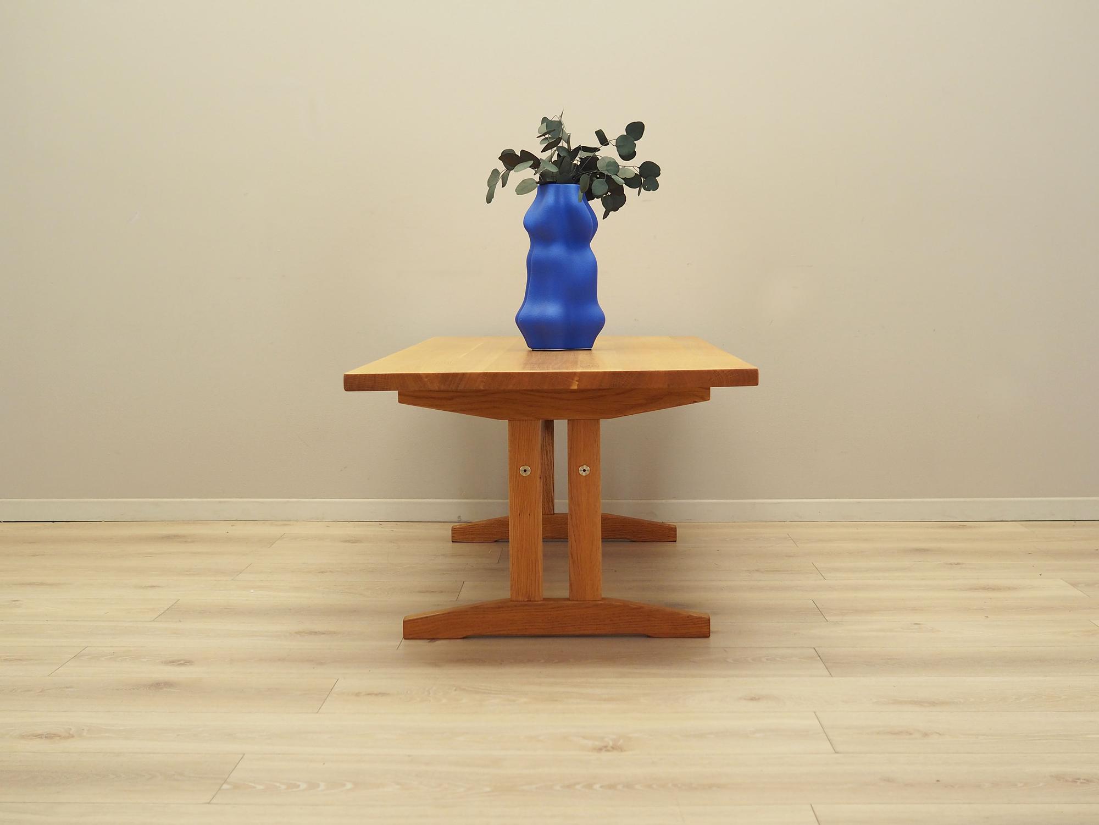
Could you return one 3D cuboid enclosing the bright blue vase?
[{"bbox_3d":[0.025,-0.325,2.431,0.202,0.365,0.188,0,7,0],"label":"bright blue vase"}]

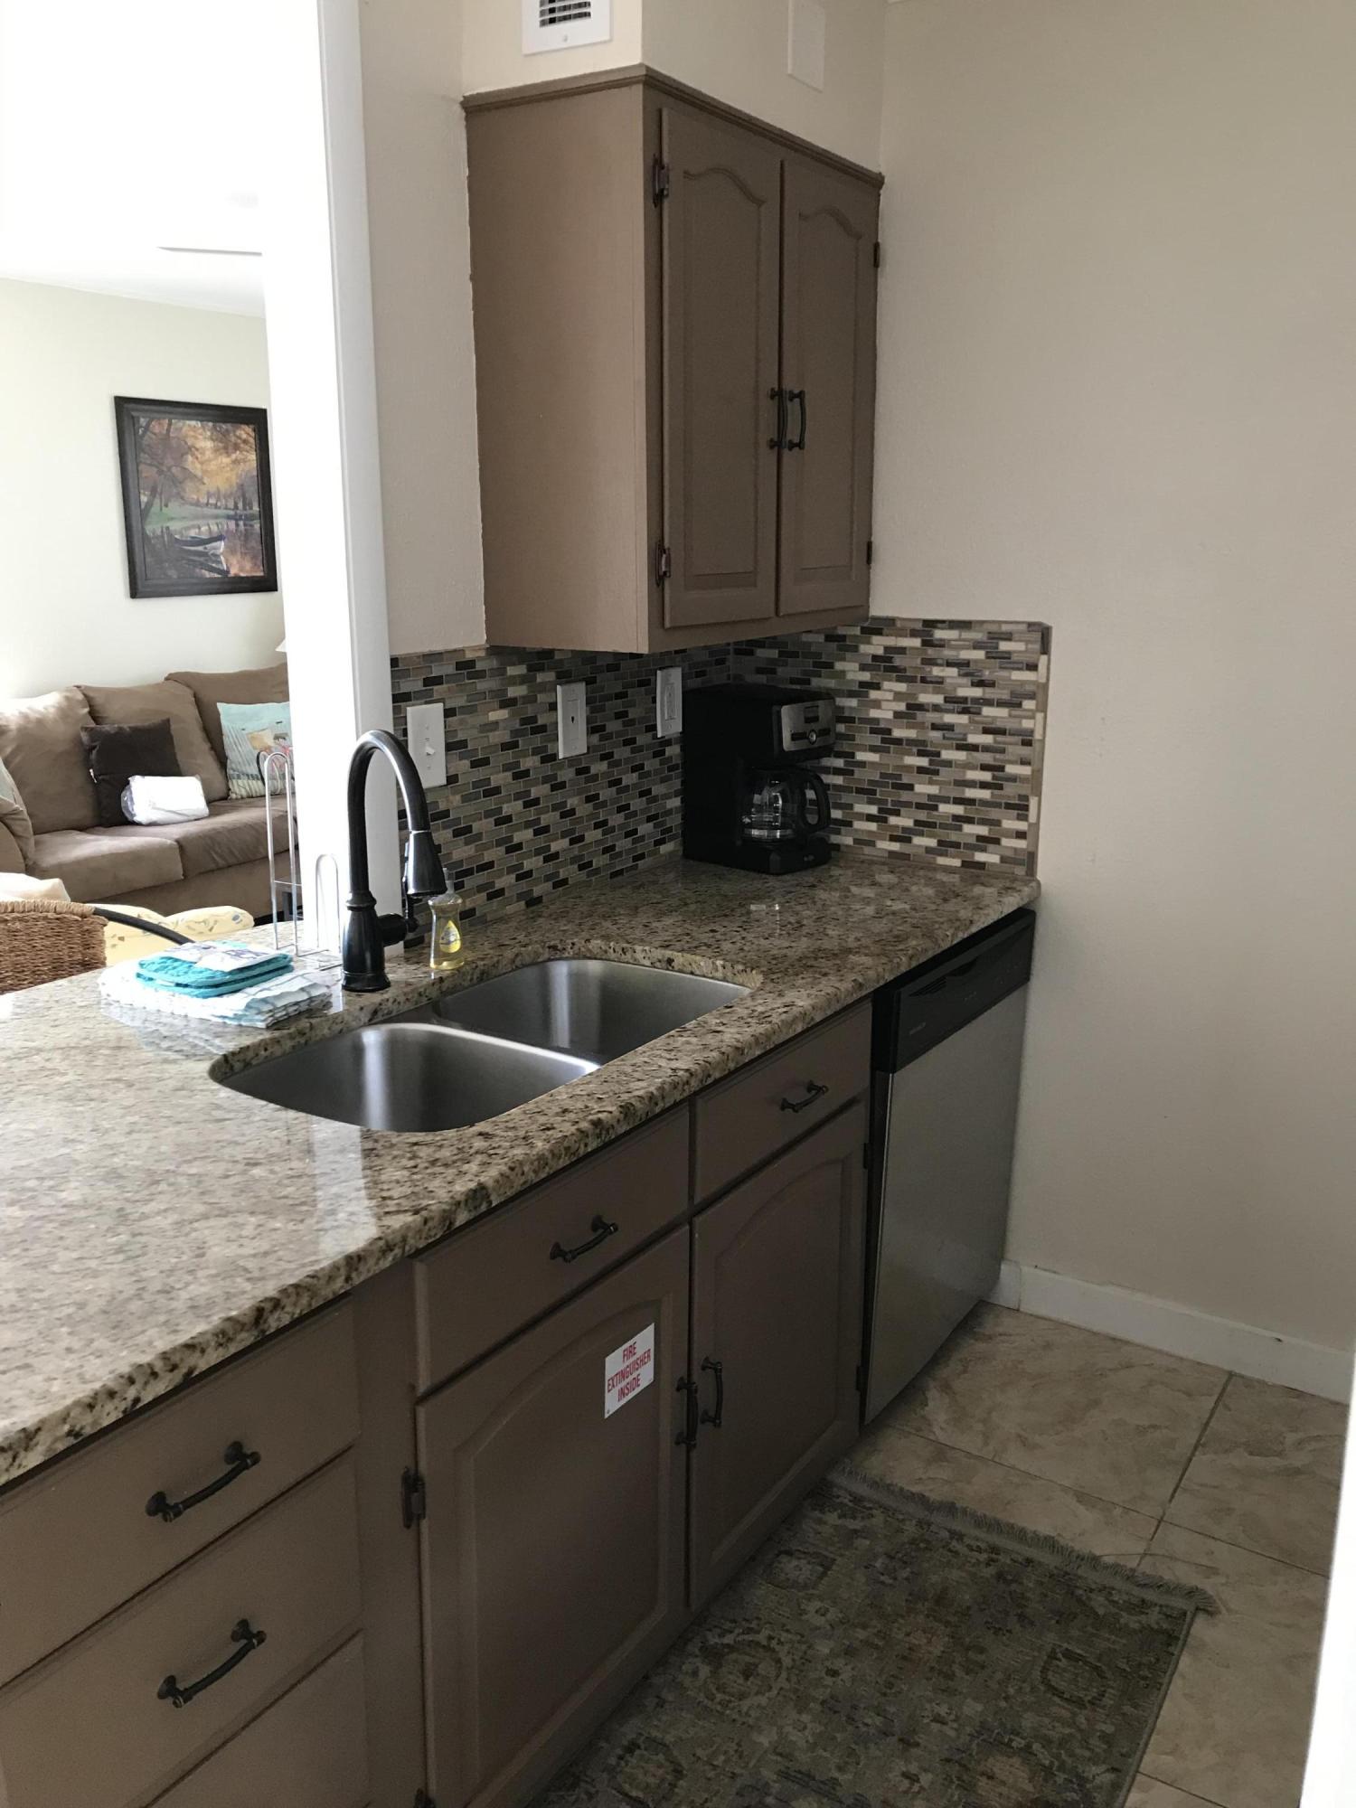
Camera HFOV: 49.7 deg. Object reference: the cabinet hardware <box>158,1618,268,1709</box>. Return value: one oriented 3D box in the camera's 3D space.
[{"bbox_3d":[-0.384,0.628,1.210,0.032,0.019,0.094,9,16,33],"label":"cabinet hardware"}]

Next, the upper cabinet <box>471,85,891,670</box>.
[{"bbox_3d":[0.038,-0.860,2.475,0.335,0.790,0.740,9,16,33],"label":"upper cabinet"}]

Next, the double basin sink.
[{"bbox_3d":[-0.231,0.281,1.951,0.440,0.215,0.790,9,16,33],"label":"double basin sink"}]

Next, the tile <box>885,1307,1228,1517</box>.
[{"bbox_3d":[0.682,0.880,2.624,0.495,0.012,0.505,9,16,33],"label":"tile"}]

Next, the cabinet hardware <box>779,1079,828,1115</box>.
[{"bbox_3d":[0.173,0.266,2.005,0.032,0.019,0.094,9,16,33],"label":"cabinet hardware"}]

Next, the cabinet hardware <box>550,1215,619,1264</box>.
[{"bbox_3d":[-0.100,0.366,1.594,0.032,0.019,0.094,9,16,33],"label":"cabinet hardware"}]

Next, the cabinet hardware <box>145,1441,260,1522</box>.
[{"bbox_3d":[-0.381,0.464,1.177,0.032,0.019,0.094,9,16,33],"label":"cabinet hardware"}]

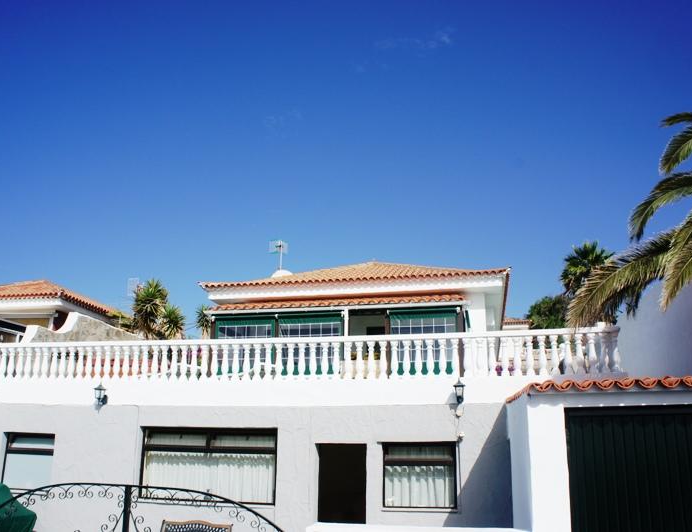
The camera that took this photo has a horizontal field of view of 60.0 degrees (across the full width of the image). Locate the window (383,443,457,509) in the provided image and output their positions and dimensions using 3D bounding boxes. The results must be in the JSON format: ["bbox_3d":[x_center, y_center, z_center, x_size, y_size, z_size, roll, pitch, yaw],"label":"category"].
[{"bbox_3d":[1.244,3.523,10.112,1.256,1.066,0.140,-3,-13,13],"label":"window"}]

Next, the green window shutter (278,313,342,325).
[{"bbox_3d":[-0.975,1.345,15.591,1.719,0.329,0.350,-3,-13,13],"label":"green window shutter"}]

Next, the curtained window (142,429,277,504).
[{"bbox_3d":[-2.538,3.659,11.001,2.703,1.309,0.140,-3,-13,13],"label":"curtained window"}]

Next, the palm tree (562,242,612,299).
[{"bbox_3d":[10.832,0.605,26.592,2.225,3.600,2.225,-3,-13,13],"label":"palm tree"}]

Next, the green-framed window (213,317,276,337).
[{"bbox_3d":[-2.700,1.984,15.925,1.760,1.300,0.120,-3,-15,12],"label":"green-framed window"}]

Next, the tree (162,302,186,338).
[{"bbox_3d":[-4.978,1.881,17.107,0.713,1.700,0.713,-3,-13,13],"label":"tree"}]

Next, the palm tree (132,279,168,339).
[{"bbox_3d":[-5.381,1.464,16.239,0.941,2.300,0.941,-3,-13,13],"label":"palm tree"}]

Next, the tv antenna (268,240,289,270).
[{"bbox_3d":[-2.163,-0.354,19.389,0.620,0.980,0.550,-8,-15,30],"label":"tv antenna"}]

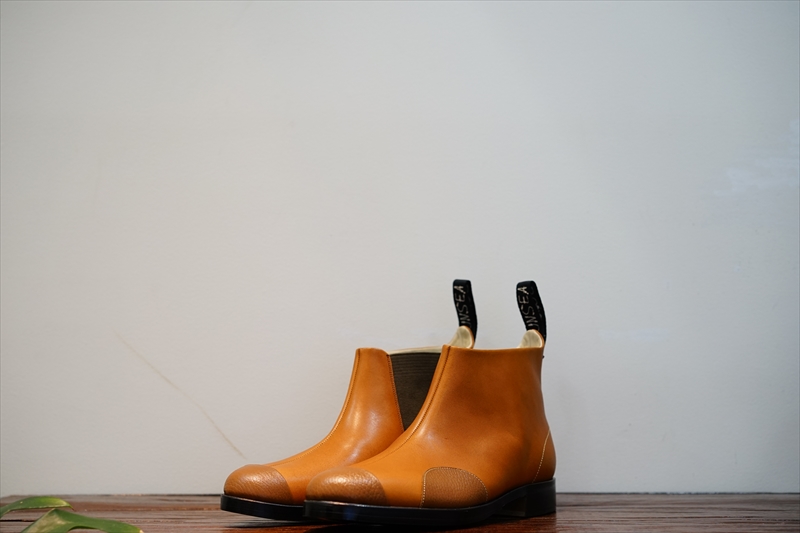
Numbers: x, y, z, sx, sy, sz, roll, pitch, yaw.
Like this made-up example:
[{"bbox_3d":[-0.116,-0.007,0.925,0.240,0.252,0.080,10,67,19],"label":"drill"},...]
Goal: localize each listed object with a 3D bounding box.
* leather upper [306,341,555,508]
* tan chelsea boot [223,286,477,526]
[{"bbox_3d":[0.040,0.137,1.094,0.279,0.152,0.098,7,-10,-44],"label":"leather upper"},{"bbox_3d":[-0.031,0.120,1.141,0.288,0.222,0.102,5,-9,-37],"label":"tan chelsea boot"}]

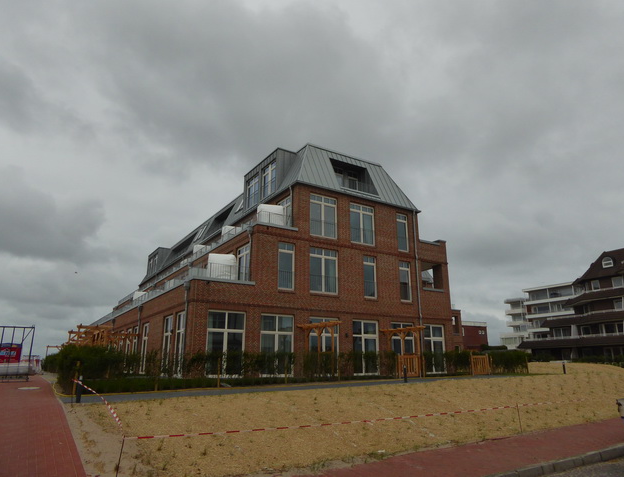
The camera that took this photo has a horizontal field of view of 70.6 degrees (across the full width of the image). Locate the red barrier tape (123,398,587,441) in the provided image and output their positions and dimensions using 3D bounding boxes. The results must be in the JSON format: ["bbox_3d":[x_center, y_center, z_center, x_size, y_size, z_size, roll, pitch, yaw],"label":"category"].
[{"bbox_3d":[2.461,3.478,8.808,11.648,0.100,0.060,10,-18,-31],"label":"red barrier tape"}]

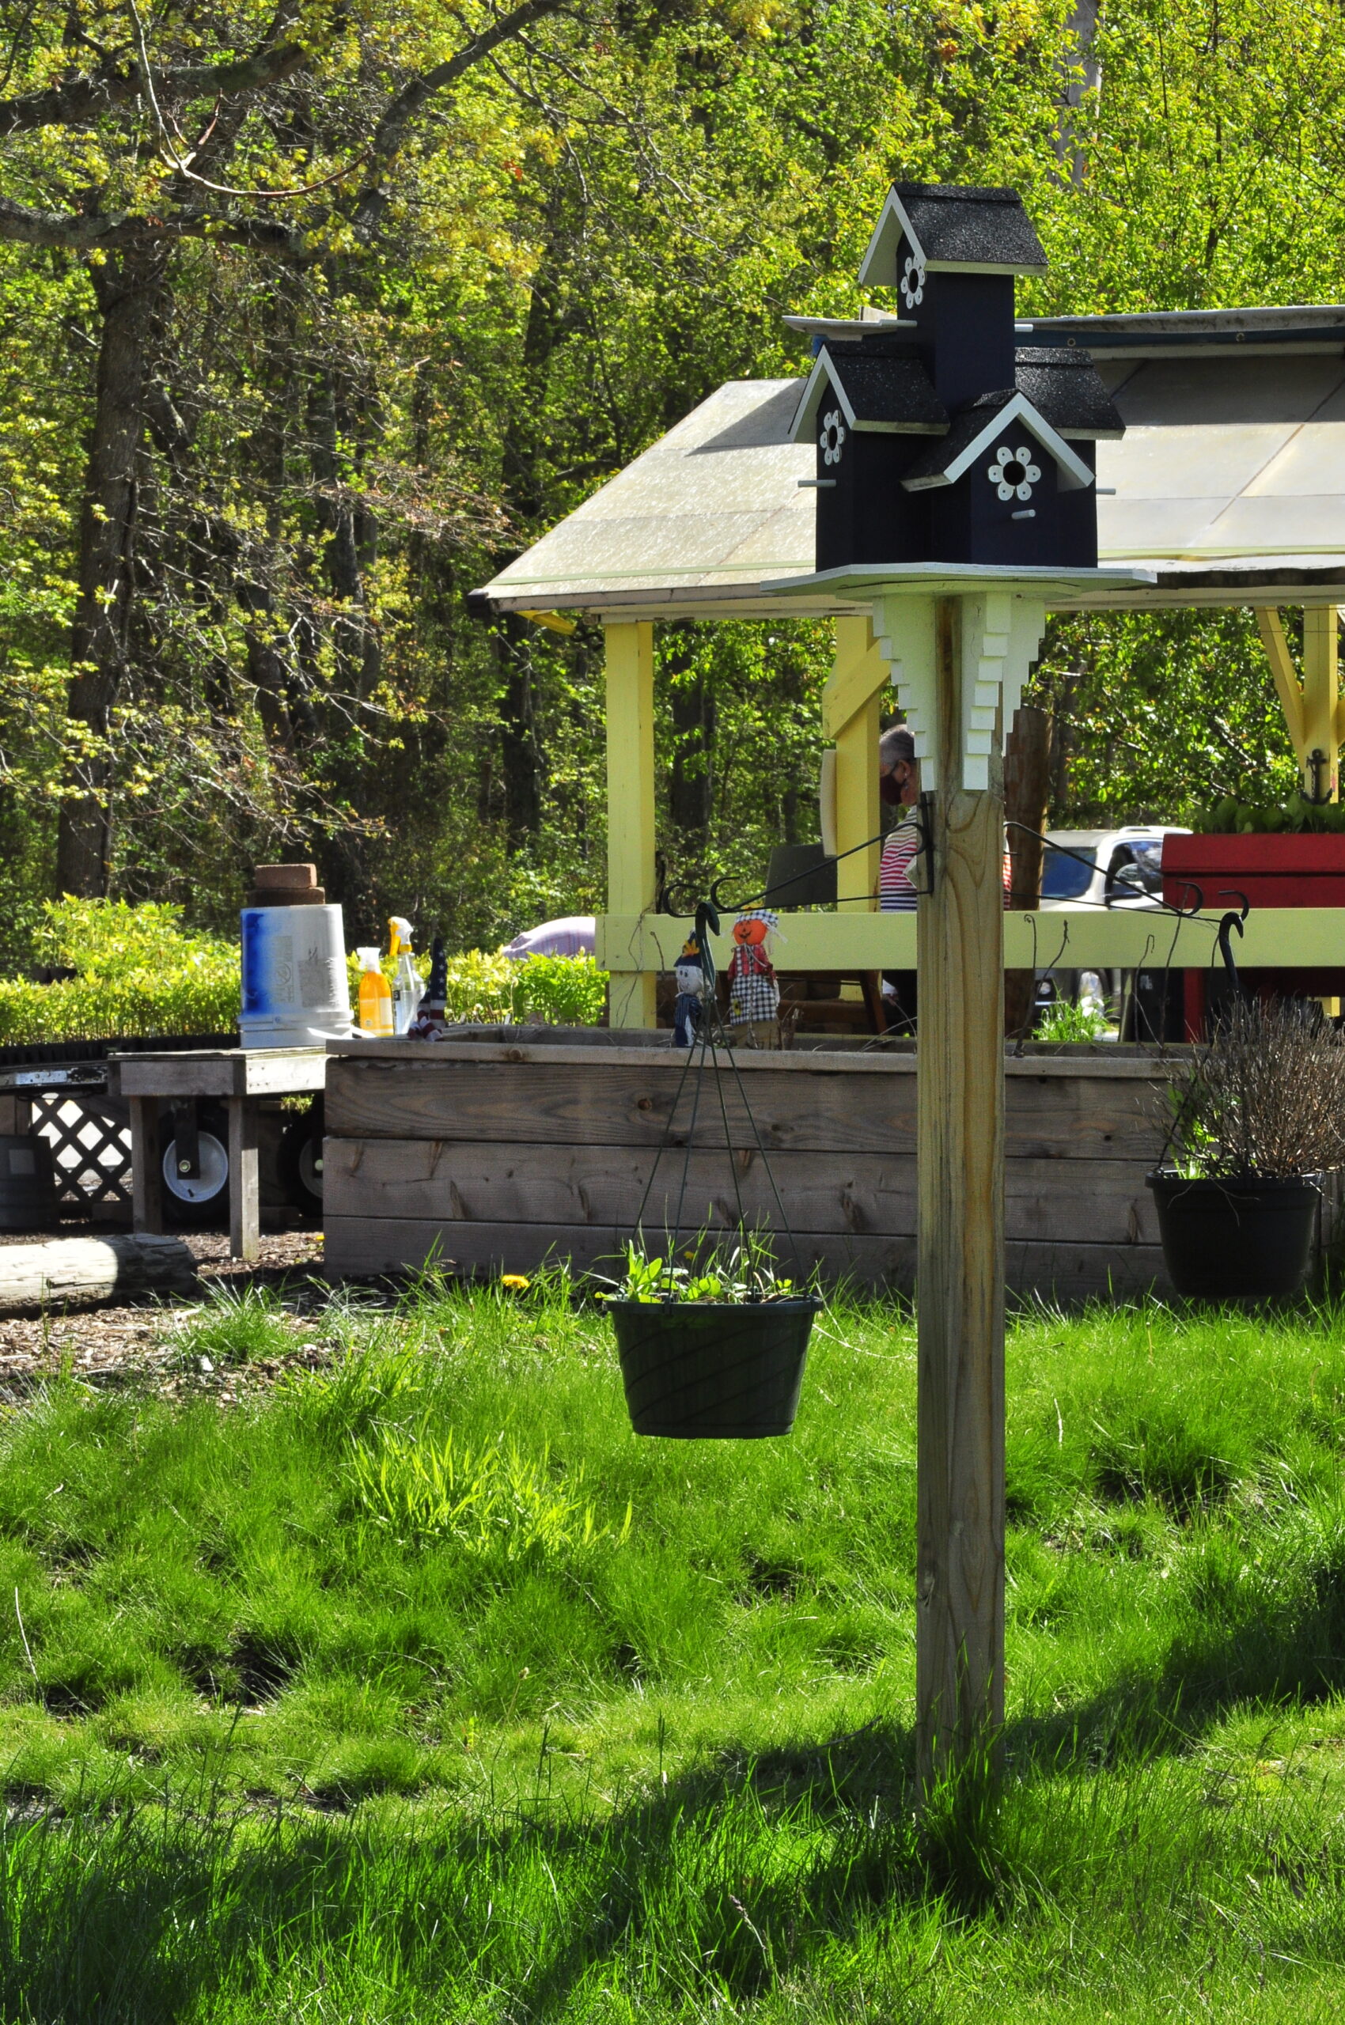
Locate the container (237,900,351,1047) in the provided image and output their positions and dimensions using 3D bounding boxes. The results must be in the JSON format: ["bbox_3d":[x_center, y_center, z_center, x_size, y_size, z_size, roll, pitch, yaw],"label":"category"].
[{"bbox_3d":[-0.943,-0.090,15.750,0.284,0.362,0.284,0,0,0],"label":"container"}]

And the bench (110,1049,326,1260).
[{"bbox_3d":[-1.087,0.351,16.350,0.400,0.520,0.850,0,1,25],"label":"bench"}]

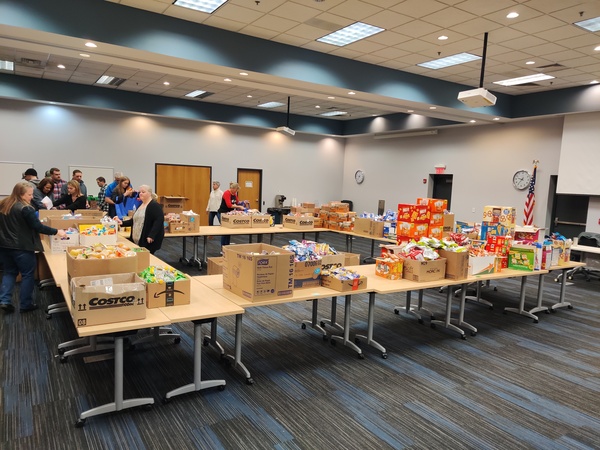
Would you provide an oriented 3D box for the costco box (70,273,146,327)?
[{"bbox_3d":[-1.400,0.534,3.418,0.453,0.265,0.395,-1,6,-32],"label":"costco box"}]

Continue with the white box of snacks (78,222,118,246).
[{"bbox_3d":[-2.703,0.160,6.235,0.460,0.360,0.300,-1,6,-32],"label":"white box of snacks"}]

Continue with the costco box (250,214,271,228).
[{"bbox_3d":[-0.981,-0.110,10.585,0.467,0.290,0.430,-1,7,-36],"label":"costco box"}]

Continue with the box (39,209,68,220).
[{"bbox_3d":[-3.974,-0.028,7.598,0.410,0.410,0.380,-1,6,-34],"label":"box"}]

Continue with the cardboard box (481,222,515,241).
[{"bbox_3d":[3.431,0.148,8.150,0.450,0.350,0.250,5,6,29],"label":"cardboard box"}]

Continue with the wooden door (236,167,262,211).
[{"bbox_3d":[-1.972,-1.086,18.109,0.960,2.140,0.080,-1,6,-32],"label":"wooden door"}]

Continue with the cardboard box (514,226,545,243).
[{"bbox_3d":[3.329,0.162,6.778,0.230,0.260,0.310,-1,6,-32],"label":"cardboard box"}]

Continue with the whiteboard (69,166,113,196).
[{"bbox_3d":[-6.040,-1.217,13.609,1.220,0.905,0.030,-1,6,-32],"label":"whiteboard"}]

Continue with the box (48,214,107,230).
[{"bbox_3d":[-3.081,0.108,6.443,0.643,0.390,0.420,-1,6,-32],"label":"box"}]

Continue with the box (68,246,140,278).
[{"bbox_3d":[-1.653,0.415,3.889,0.440,0.390,0.620,-1,6,-32],"label":"box"}]

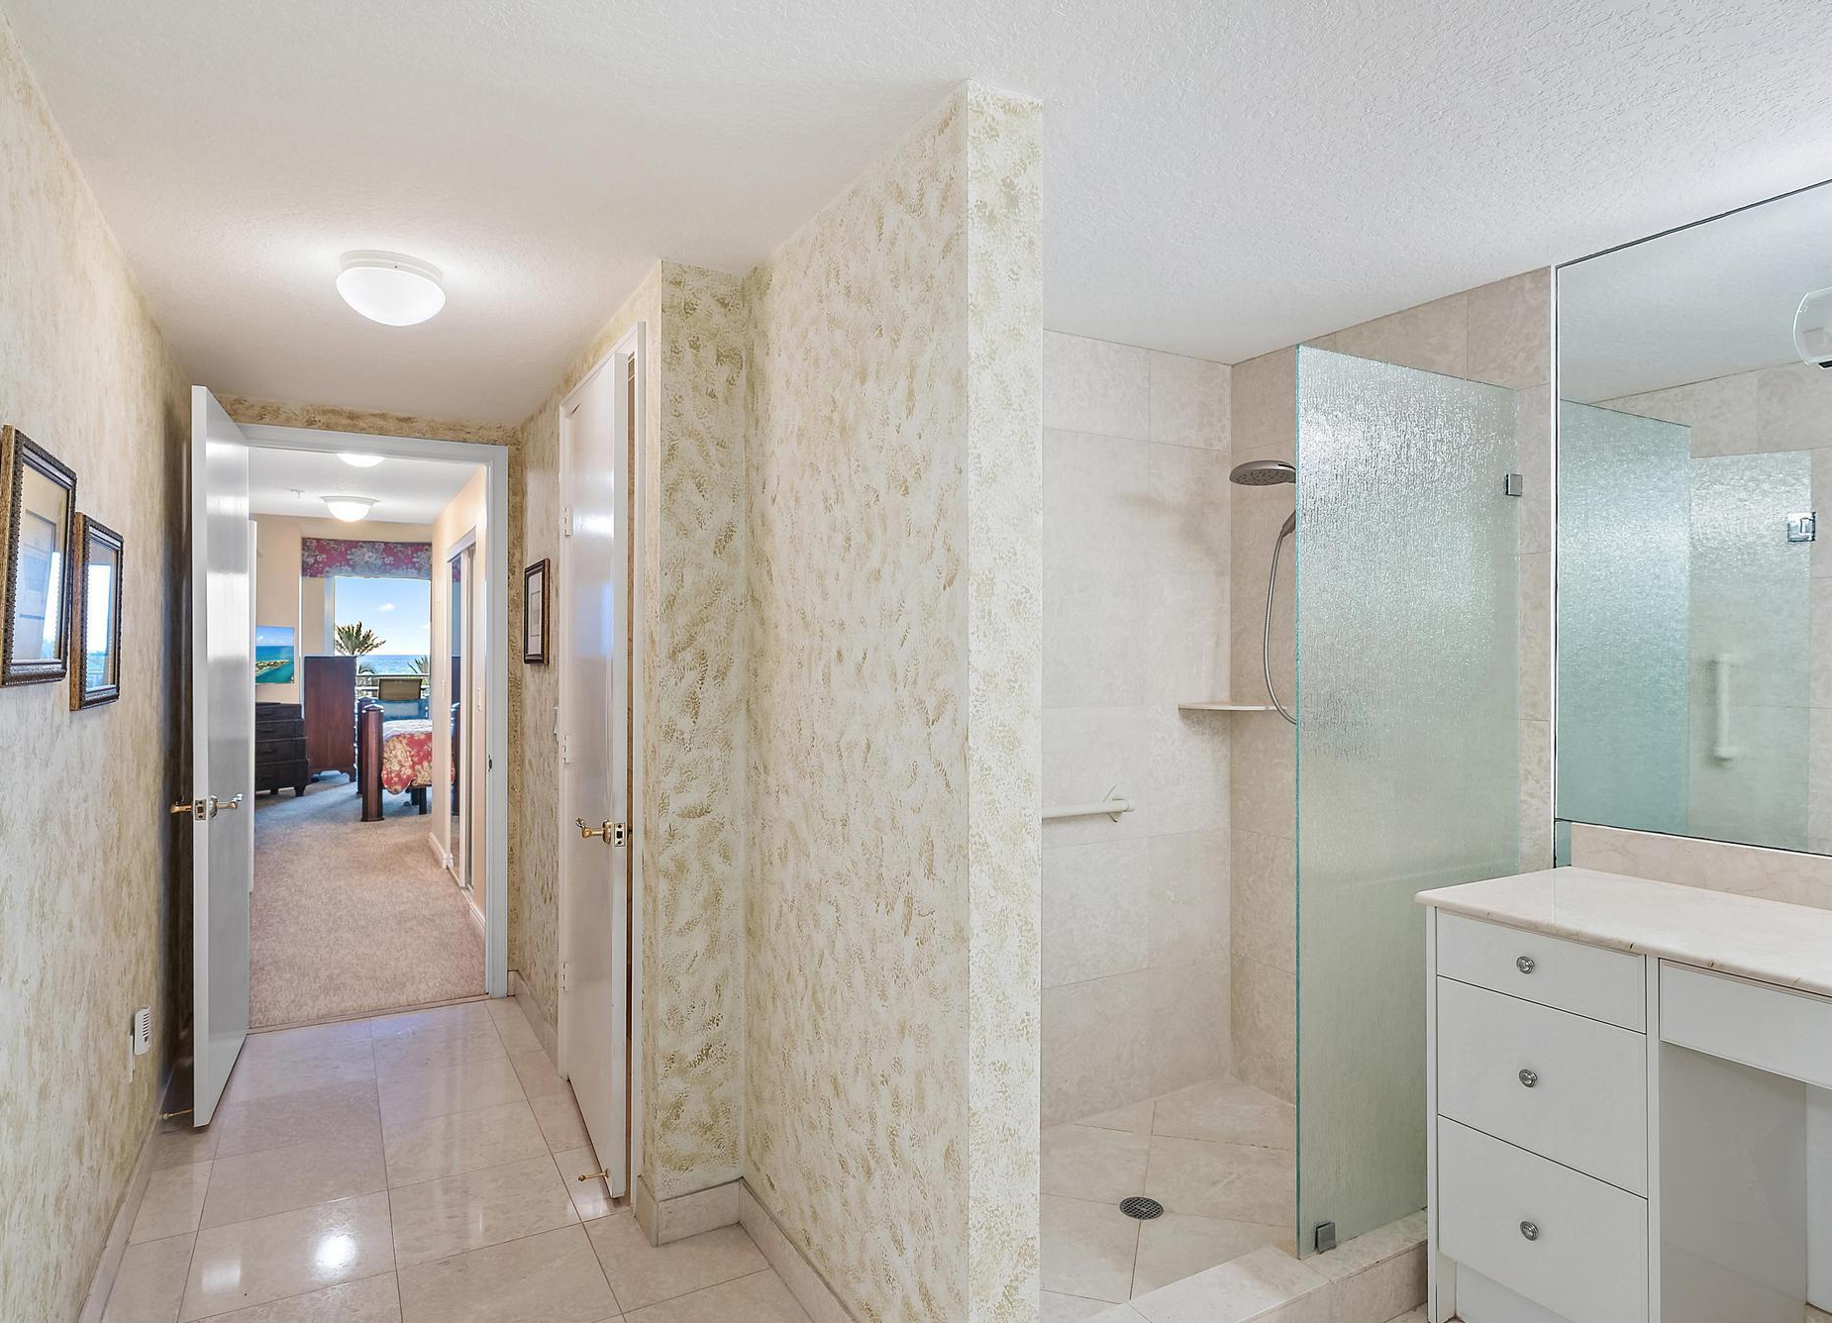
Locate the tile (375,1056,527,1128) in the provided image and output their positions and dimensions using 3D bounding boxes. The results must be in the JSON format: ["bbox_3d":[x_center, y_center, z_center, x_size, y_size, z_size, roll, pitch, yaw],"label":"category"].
[{"bbox_3d":[-1.478,1.368,3.328,0.405,0.010,0.405,0,0,-29],"label":"tile"}]

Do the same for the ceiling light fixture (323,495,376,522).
[{"bbox_3d":[-3.406,-0.906,6.299,0.307,0.133,0.307,0,0,-29],"label":"ceiling light fixture"}]

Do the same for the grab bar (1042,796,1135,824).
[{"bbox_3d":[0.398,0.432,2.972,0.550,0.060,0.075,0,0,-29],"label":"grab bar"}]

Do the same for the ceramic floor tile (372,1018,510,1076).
[{"bbox_3d":[-1.674,1.367,3.682,0.405,0.010,0.405,0,0,-29],"label":"ceramic floor tile"}]

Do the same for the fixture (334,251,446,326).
[{"bbox_3d":[-1.251,-0.874,2.501,0.235,0.134,0.235,0,0,-29],"label":"fixture"}]

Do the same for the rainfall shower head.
[{"bbox_3d":[0.938,-0.507,2.823,0.175,0.055,0.165,0,0,0],"label":"rainfall shower head"}]

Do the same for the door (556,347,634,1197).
[{"bbox_3d":[-0.931,0.285,3.021,0.037,2.137,0.814,0,0,-25],"label":"door"}]

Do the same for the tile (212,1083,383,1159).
[{"bbox_3d":[-1.833,1.368,3.131,0.405,0.010,0.405,0,0,-29],"label":"tile"}]

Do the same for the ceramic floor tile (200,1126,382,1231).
[{"bbox_3d":[-1.636,1.369,2.777,0.405,0.010,0.405,0,0,-29],"label":"ceramic floor tile"}]

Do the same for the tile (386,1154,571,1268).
[{"bbox_3d":[-1.085,1.369,2.620,0.405,0.010,0.405,0,0,-29],"label":"tile"}]

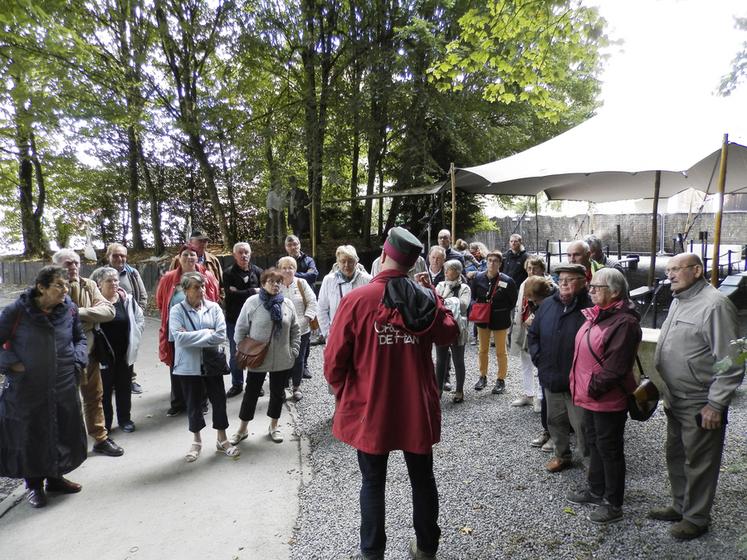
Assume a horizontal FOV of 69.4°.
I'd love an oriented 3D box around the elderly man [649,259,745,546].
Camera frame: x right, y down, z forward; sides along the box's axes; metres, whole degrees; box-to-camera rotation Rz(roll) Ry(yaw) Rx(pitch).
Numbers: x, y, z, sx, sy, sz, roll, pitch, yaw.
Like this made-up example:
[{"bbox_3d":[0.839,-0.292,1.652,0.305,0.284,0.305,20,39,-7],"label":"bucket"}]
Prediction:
[{"bbox_3d":[2.048,0.704,3.381,0.420,1.727,0.520,-2,5,-24],"label":"elderly man"}]

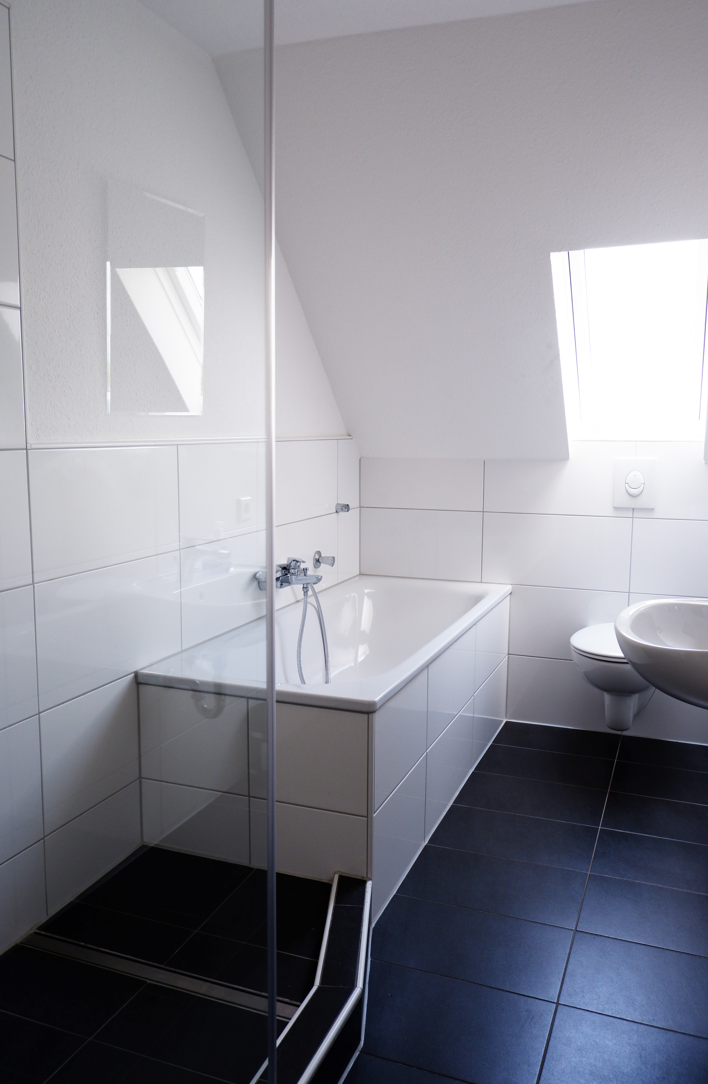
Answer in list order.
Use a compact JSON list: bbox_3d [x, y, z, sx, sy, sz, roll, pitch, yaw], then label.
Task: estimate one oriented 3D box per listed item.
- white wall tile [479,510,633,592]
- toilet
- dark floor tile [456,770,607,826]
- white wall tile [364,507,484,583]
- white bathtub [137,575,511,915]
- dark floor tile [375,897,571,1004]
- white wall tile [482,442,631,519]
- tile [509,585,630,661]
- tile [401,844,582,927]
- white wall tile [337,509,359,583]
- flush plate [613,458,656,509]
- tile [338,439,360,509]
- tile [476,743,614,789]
[{"bbox_3d":[0.842,0.039,3.418,0.607,0.306,0.010,3,8,22],"label":"white wall tile"},{"bbox_3d":[1.025,0.561,3.118,0.372,0.367,0.530,3,8,22],"label":"toilet"},{"bbox_3d":[0.616,0.887,2.814,0.482,0.012,0.293,3,8,22],"label":"dark floor tile"},{"bbox_3d":[0.296,0.010,3.636,0.569,0.308,0.012,3,8,22],"label":"white wall tile"},{"bbox_3d":[0.043,0.568,2.908,0.714,0.598,1.663,3,8,22],"label":"white bathtub"},{"bbox_3d":[0.283,0.995,2.016,0.482,0.012,0.287,3,8,22],"label":"dark floor tile"},{"bbox_3d":[0.841,-0.266,3.377,0.607,0.303,0.010,3,8,22],"label":"white wall tile"},{"bbox_3d":[0.899,0.348,3.436,0.485,0.306,0.010,3,8,22],"label":"tile"},{"bbox_3d":[0.386,0.959,2.274,0.492,0.010,0.291,3,8,22],"label":"tile"},{"bbox_3d":[-0.024,0.011,3.621,0.012,0.305,0.253,3,8,22],"label":"white wall tile"},{"bbox_3d":[1.121,-0.231,3.244,0.157,0.197,0.014,3,8,22],"label":"flush plate"},{"bbox_3d":[-0.026,-0.292,3.590,0.010,0.303,0.250,3,8,22],"label":"tile"},{"bbox_3d":[0.720,0.851,3.074,0.496,0.010,0.284,3,8,22],"label":"tile"}]

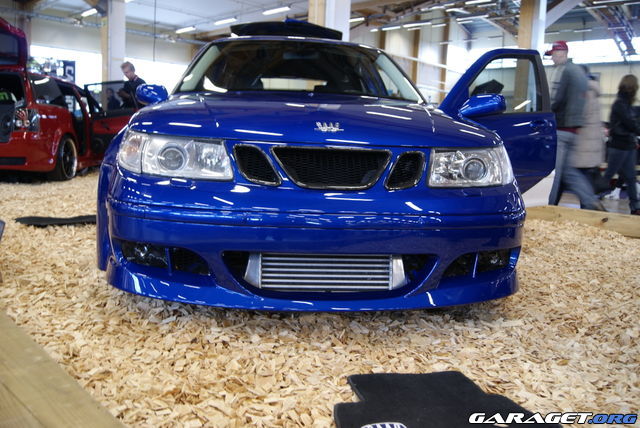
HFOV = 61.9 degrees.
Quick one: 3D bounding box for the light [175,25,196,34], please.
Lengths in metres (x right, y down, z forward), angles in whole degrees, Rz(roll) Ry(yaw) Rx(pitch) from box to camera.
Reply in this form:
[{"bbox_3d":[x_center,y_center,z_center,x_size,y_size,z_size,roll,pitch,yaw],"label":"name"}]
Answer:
[{"bbox_3d":[-5.053,-6.954,20.175,0.180,0.110,1.420,-7,13,-43],"label":"light"}]

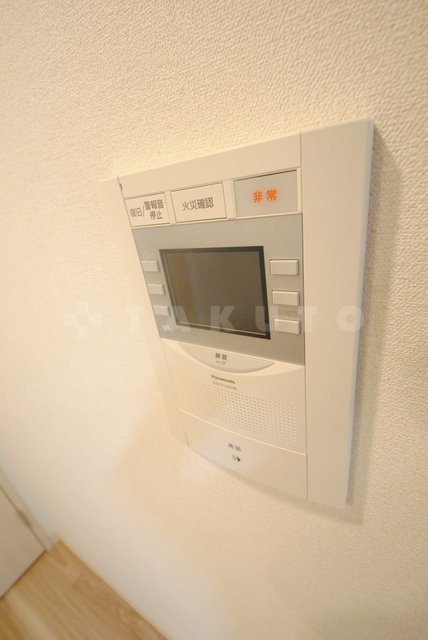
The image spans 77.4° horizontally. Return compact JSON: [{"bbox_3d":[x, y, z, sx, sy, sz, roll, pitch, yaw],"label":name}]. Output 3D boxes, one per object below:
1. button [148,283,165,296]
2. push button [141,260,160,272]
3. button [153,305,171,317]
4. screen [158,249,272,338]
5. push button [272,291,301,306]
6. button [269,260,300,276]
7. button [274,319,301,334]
[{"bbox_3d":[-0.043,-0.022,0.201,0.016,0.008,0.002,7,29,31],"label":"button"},{"bbox_3d":[-0.046,-0.038,0.193,0.016,0.008,0.002,7,29,31],"label":"push button"},{"bbox_3d":[-0.044,-0.008,0.225,0.016,0.009,0.004,8,30,32],"label":"button"},{"bbox_3d":[0.000,-0.019,0.189,0.081,0.063,0.005,8,30,32],"label":"screen"},{"bbox_3d":[0.043,-0.013,0.161,0.016,0.009,0.004,8,30,32],"label":"push button"},{"bbox_3d":[0.038,-0.028,0.142,0.015,0.008,0.002,7,29,31],"label":"button"},{"bbox_3d":[0.046,0.004,0.168,0.016,0.009,0.004,8,30,32],"label":"button"}]

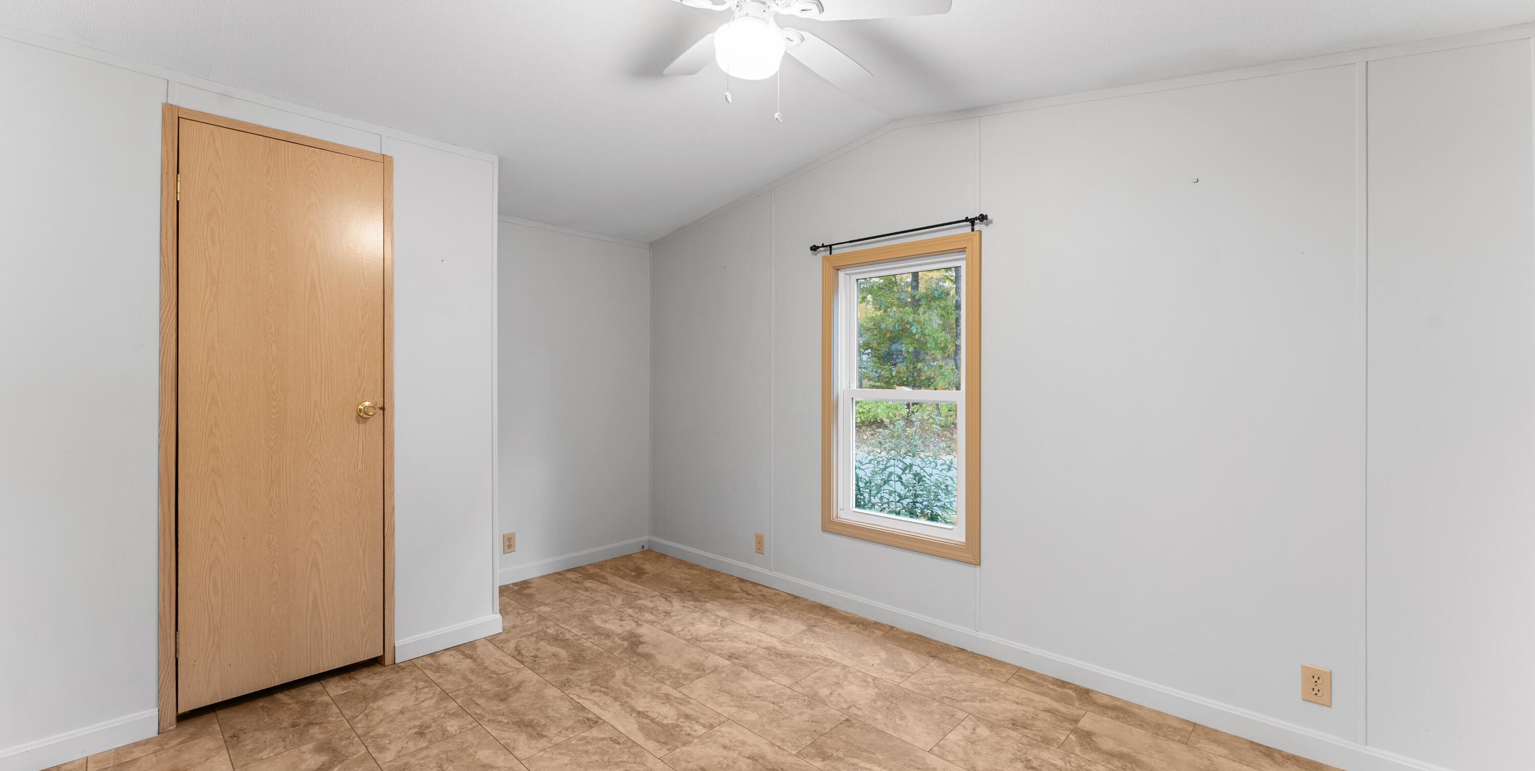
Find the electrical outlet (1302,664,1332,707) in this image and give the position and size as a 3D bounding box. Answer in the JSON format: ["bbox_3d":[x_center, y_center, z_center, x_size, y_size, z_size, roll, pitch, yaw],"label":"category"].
[{"bbox_3d":[1.741,0.950,1.891,0.069,0.113,0.009,0,0,43],"label":"electrical outlet"}]

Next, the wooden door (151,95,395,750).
[{"bbox_3d":[-1.854,0.110,2.314,0.070,2.161,0.701,0,0,43],"label":"wooden door"}]

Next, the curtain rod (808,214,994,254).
[{"bbox_3d":[0.609,-0.720,2.915,0.977,0.055,0.085,0,0,43],"label":"curtain rod"}]

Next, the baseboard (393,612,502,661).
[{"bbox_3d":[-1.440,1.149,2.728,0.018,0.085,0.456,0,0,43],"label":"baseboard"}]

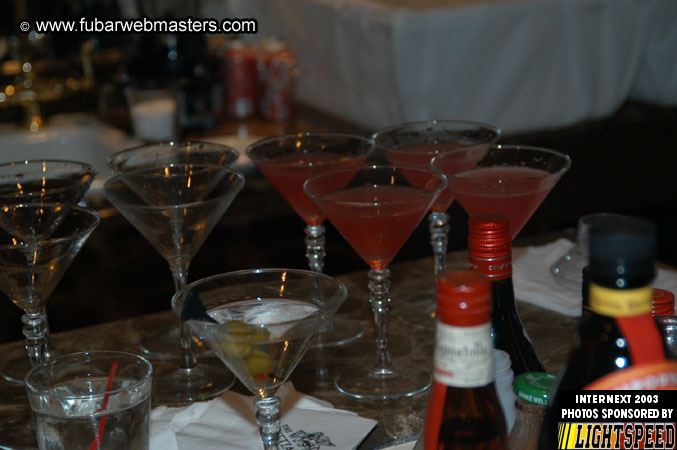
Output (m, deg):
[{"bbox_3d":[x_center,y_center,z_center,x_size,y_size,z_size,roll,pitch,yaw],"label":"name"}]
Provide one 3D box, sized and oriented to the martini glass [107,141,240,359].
[{"bbox_3d":[-0.144,0.024,1.646,0.118,0.174,0.118,-2,16,0],"label":"martini glass"}]

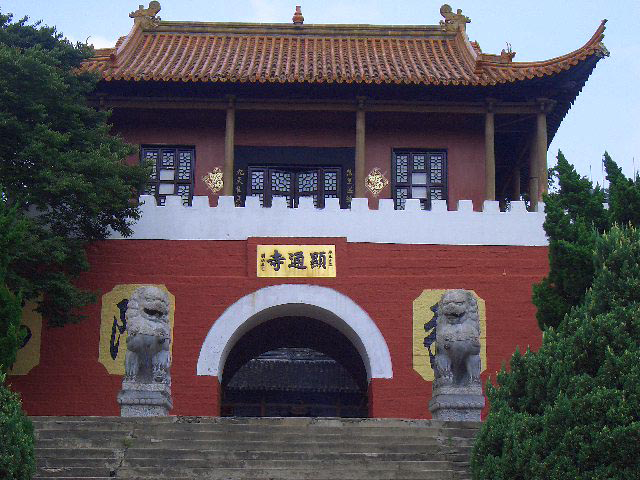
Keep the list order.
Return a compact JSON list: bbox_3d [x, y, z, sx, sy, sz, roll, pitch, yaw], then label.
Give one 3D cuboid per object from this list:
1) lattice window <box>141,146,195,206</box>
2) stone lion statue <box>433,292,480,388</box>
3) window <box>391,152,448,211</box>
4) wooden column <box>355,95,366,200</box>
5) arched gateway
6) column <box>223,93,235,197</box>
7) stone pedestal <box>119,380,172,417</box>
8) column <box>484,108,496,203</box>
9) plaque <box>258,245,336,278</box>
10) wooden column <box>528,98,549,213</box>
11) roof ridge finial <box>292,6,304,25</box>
[{"bbox_3d":[-3.271,-1.290,27.081,1.204,1.501,0.120,1,-14,-1],"label":"lattice window"},{"bbox_3d":[2.468,1.839,23.197,0.766,1.785,1.150,1,-14,-1],"label":"stone lion statue"},{"bbox_3d":[2.128,-1.215,27.187,1.225,1.519,0.120,1,-14,-1],"label":"window"},{"bbox_3d":[0.825,-1.388,26.170,0.200,3.114,0.200,1,-14,-1],"label":"wooden column"},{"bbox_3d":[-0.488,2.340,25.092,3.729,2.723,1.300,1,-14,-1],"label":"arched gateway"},{"bbox_3d":[-1.871,-1.425,26.117,0.200,3.111,0.200,1,-14,-1],"label":"column"},{"bbox_3d":[-3.123,2.931,22.806,0.824,0.618,1.250,1,-14,-1],"label":"stone pedestal"},{"bbox_3d":[3.519,-1.350,26.223,0.200,3.117,0.200,1,-14,-1],"label":"column"},{"bbox_3d":[-0.456,0.429,24.831,1.526,0.626,0.100,1,-14,-1],"label":"plaque"},{"bbox_3d":[4.604,-1.344,26.247,0.220,3.136,0.220,1,-14,-1],"label":"wooden column"},{"bbox_3d":[-0.482,-5.138,29.200,0.256,0.455,0.256,1,-14,-1],"label":"roof ridge finial"}]

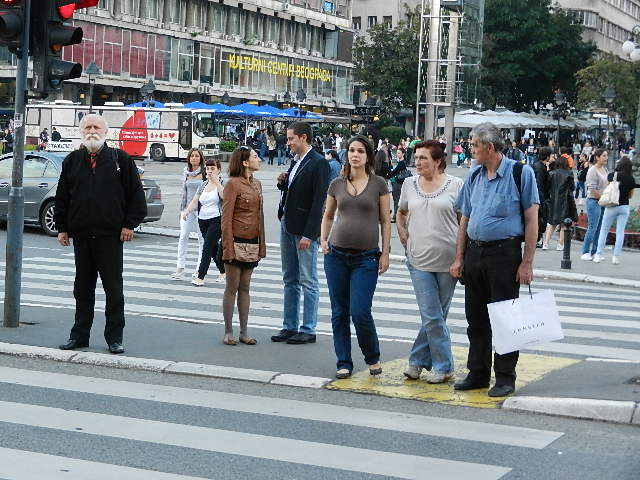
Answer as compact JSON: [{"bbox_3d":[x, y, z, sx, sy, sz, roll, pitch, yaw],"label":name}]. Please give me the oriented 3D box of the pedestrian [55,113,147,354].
[{"bbox_3d":[-1.659,-0.057,9.500,0.670,1.780,0.400,2,4,2],"label":"pedestrian"}]

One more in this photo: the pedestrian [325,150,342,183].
[{"bbox_3d":[0.264,-1.034,25.500,0.360,1.580,0.460,1,4,-15],"label":"pedestrian"}]

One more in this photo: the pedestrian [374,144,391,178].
[{"bbox_3d":[1.321,-1.160,27.000,0.380,1.630,0.480,-3,6,-45],"label":"pedestrian"}]

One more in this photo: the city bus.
[{"bbox_3d":[-12.200,-6.620,77.300,12.400,3.200,2.500,4,5,28],"label":"city bus"}]

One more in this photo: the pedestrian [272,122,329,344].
[{"bbox_3d":[-0.160,-0.070,10.338,0.420,1.790,0.500,0,5,-28],"label":"pedestrian"}]

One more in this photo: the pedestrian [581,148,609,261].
[{"bbox_3d":[4.266,-0.563,19.540,0.420,1.710,0.480,6,5,38],"label":"pedestrian"}]

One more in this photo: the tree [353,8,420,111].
[{"bbox_3d":[4.902,-10.378,85.000,6.500,10.300,6.200,2,4,0],"label":"tree"}]

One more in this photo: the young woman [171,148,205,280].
[{"bbox_3d":[-1.696,-0.351,16.342,0.500,1.670,0.500,5,5,30],"label":"young woman"}]

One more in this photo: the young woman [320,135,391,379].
[{"bbox_3d":[0.252,0.100,8.941,0.510,1.690,0.400,2,4,0],"label":"young woman"}]

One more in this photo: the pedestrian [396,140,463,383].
[{"bbox_3d":[0.769,0.136,8.750,0.480,1.650,0.380,2,4,12],"label":"pedestrian"}]

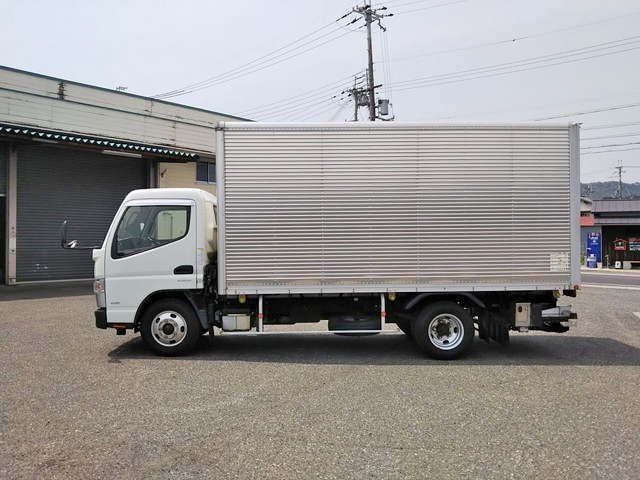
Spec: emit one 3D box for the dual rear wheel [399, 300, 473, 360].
[{"bbox_3d":[1.545,1.113,7.010,0.720,0.720,0.460,1,0,-2],"label":"dual rear wheel"}]

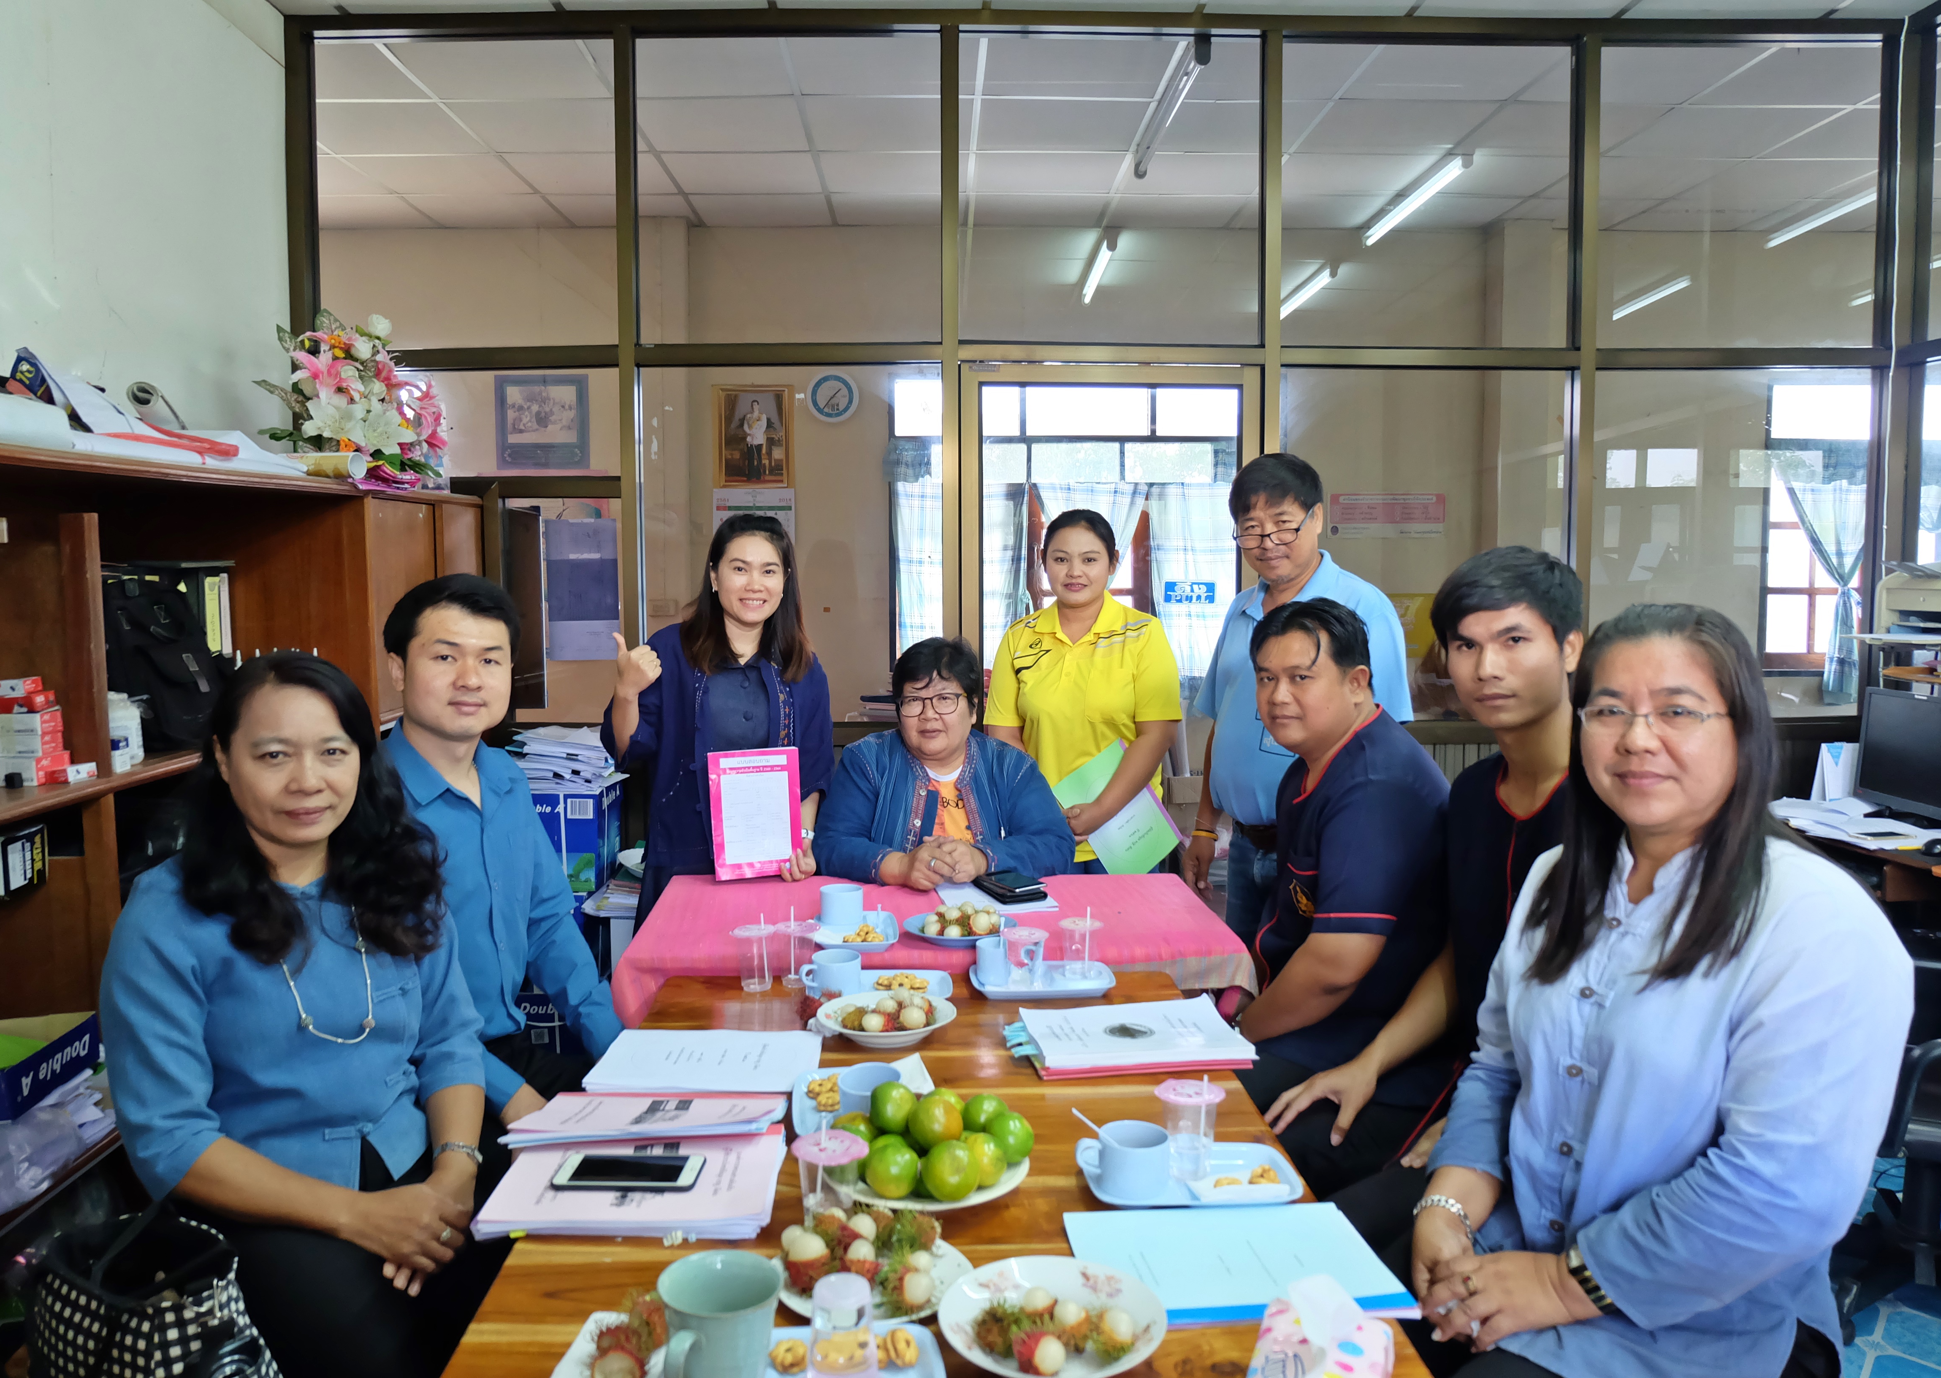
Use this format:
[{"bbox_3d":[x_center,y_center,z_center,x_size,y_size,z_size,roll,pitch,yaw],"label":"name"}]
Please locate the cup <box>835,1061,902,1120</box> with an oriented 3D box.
[{"bbox_3d":[-0.118,0.515,1.723,0.079,0.066,0.103,3,6,30],"label":"cup"}]

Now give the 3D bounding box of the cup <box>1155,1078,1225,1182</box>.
[{"bbox_3d":[0.253,0.511,1.587,0.079,0.097,0.079,0,4,0],"label":"cup"}]

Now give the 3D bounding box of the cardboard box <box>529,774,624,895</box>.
[{"bbox_3d":[-1.130,0.398,3.742,0.305,0.265,0.225,0,4,0],"label":"cardboard box"}]

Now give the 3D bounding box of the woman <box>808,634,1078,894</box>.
[{"bbox_3d":[-0.038,0.507,3.089,0.580,1.250,0.700,0,5,-2],"label":"woman"}]

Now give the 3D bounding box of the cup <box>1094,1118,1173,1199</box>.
[{"bbox_3d":[0.173,0.532,1.551,0.102,0.063,0.077,0,4,-1],"label":"cup"}]

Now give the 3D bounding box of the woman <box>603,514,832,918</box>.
[{"bbox_3d":[-0.563,0.360,3.236,0.530,1.520,0.380,-1,5,-6],"label":"woman"}]

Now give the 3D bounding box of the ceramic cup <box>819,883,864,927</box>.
[{"bbox_3d":[-0.239,0.405,2.585,0.079,0.066,0.103,0,5,0],"label":"ceramic cup"}]

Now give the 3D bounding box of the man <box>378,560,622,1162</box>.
[{"bbox_3d":[-0.638,0.531,2.047,0.700,1.395,0.520,4,7,38],"label":"man"}]

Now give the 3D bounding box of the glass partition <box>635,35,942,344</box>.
[{"bbox_3d":[-0.513,-1.412,3.890,0.866,0.875,0.040,0,4,-1],"label":"glass partition"}]

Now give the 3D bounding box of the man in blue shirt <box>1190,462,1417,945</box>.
[{"bbox_3d":[0.686,0.343,2.914,0.460,1.660,0.280,2,5,29],"label":"man in blue shirt"}]

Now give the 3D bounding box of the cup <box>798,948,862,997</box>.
[{"bbox_3d":[-0.227,0.468,2.233,0.103,0.066,0.079,-3,6,-25],"label":"cup"}]

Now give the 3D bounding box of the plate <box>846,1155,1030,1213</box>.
[{"bbox_3d":[-0.047,0.556,1.570,0.225,0.030,0.225,0,4,0],"label":"plate"}]

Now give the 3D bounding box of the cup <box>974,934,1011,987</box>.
[{"bbox_3d":[0.066,0.469,2.375,0.105,0.063,0.075,0,4,-1],"label":"cup"}]

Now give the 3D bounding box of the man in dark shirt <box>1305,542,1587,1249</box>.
[{"bbox_3d":[0.602,0.530,1.825,0.700,1.430,0.520,-4,6,-37],"label":"man in dark shirt"}]

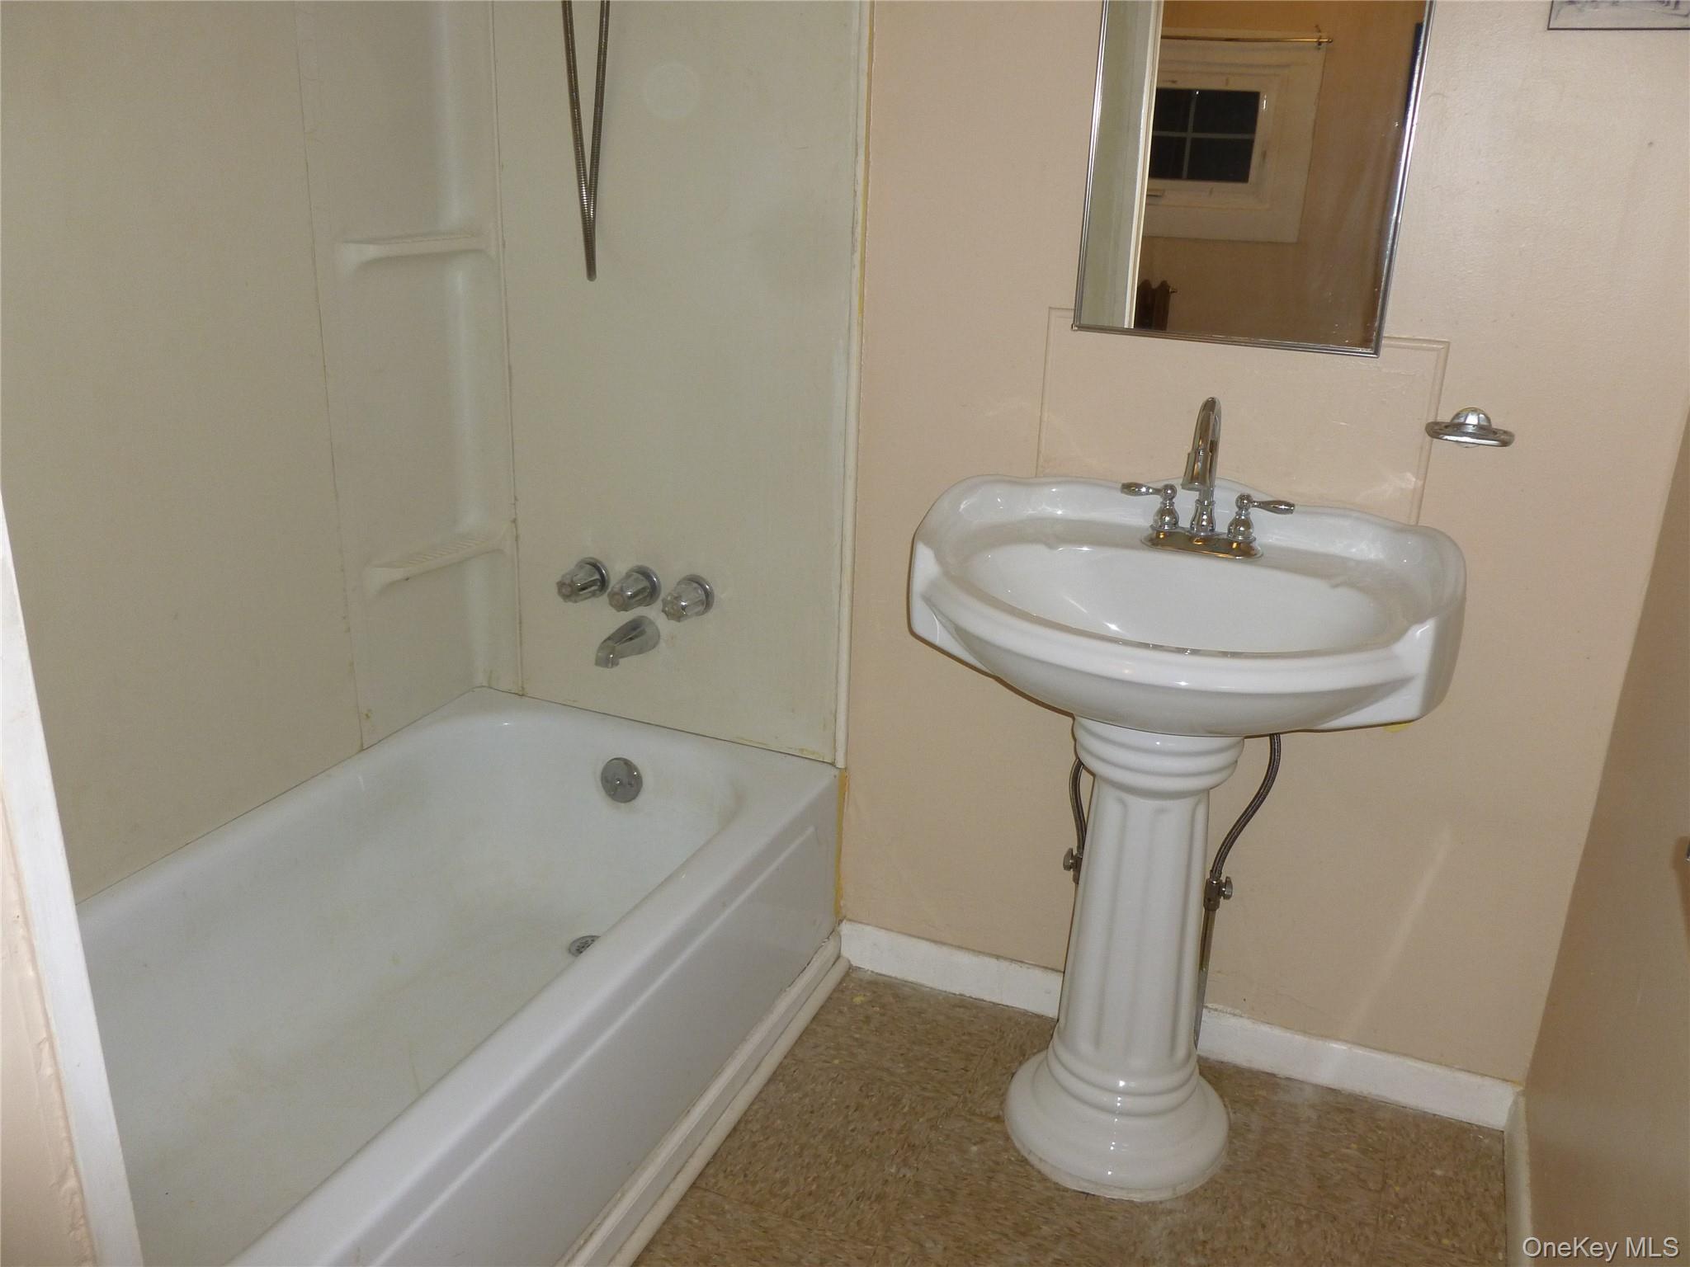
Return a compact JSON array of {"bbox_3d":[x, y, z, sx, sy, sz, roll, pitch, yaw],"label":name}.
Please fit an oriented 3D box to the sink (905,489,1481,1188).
[{"bbox_3d":[0.401,0.303,1.825,0.656,0.933,0.582,10,20,21],"label":"sink"}]

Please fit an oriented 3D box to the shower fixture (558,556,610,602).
[{"bbox_3d":[-0.458,-0.088,2.361,0.072,0.072,0.076,10,20,21],"label":"shower fixture"}]

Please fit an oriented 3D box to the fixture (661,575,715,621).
[{"bbox_3d":[-0.269,-0.053,2.288,0.072,0.072,0.076,10,20,21],"label":"fixture"}]

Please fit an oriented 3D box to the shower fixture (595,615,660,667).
[{"bbox_3d":[-0.379,0.020,2.330,0.062,0.066,0.130,10,20,21],"label":"shower fixture"}]

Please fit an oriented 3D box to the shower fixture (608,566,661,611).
[{"bbox_3d":[-0.362,-0.070,2.324,0.072,0.072,0.076,10,20,21],"label":"shower fixture"}]

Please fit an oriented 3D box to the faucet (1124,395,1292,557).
[{"bbox_3d":[0.466,-0.199,1.770,0.234,0.212,0.170,10,20,21],"label":"faucet"}]

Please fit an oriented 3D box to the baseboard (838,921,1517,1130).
[{"bbox_3d":[0.495,0.621,2.213,1.078,0.088,0.015,10,20,21],"label":"baseboard"}]

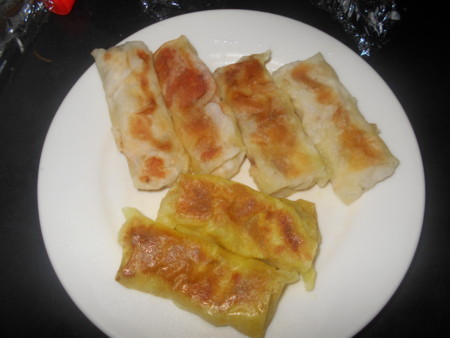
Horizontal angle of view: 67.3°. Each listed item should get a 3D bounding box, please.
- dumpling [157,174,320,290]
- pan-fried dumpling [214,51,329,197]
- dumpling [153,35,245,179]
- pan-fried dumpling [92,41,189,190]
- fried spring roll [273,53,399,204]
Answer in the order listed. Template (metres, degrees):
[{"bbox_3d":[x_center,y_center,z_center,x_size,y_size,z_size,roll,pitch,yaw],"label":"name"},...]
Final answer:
[{"bbox_3d":[0.011,0.034,0.232,0.108,0.028,0.045,19,72,7],"label":"dumpling"},{"bbox_3d":[0.032,-0.033,0.251,0.047,0.028,0.110,-22,76,-7],"label":"pan-fried dumpling"},{"bbox_3d":[-0.021,-0.044,0.251,0.036,0.025,0.102,-23,78,-7],"label":"dumpling"},{"bbox_3d":[-0.060,-0.039,0.248,0.039,0.025,0.104,-19,78,-6],"label":"pan-fried dumpling"},{"bbox_3d":[0.081,-0.035,0.249,0.043,0.027,0.108,-26,76,-8],"label":"fried spring roll"}]

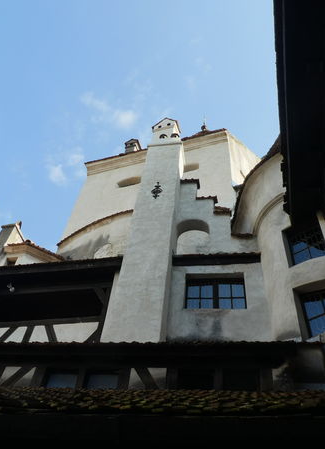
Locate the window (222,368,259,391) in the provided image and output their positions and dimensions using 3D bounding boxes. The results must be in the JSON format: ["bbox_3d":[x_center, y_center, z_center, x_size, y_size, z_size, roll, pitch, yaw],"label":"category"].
[{"bbox_3d":[1.200,2.397,6.372,0.568,0.424,0.120,-2,-53,8],"label":"window"}]

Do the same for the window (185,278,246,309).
[{"bbox_3d":[1.101,1.444,8.734,1.266,0.988,0.150,-2,-53,8],"label":"window"}]

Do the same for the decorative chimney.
[{"bbox_3d":[-1.620,-3.938,22.799,0.740,1.932,0.750,-11,-54,14],"label":"decorative chimney"}]

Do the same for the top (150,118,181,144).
[{"bbox_3d":[0.120,-2.785,13.707,0.883,2.056,0.650,-8,-54,12],"label":"top"}]

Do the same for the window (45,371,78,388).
[{"bbox_3d":[-1.645,2.515,6.721,0.547,0.398,0.120,-2,-53,8],"label":"window"}]

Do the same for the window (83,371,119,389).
[{"bbox_3d":[-0.971,2.494,6.630,0.574,0.402,0.120,-2,-53,8],"label":"window"}]

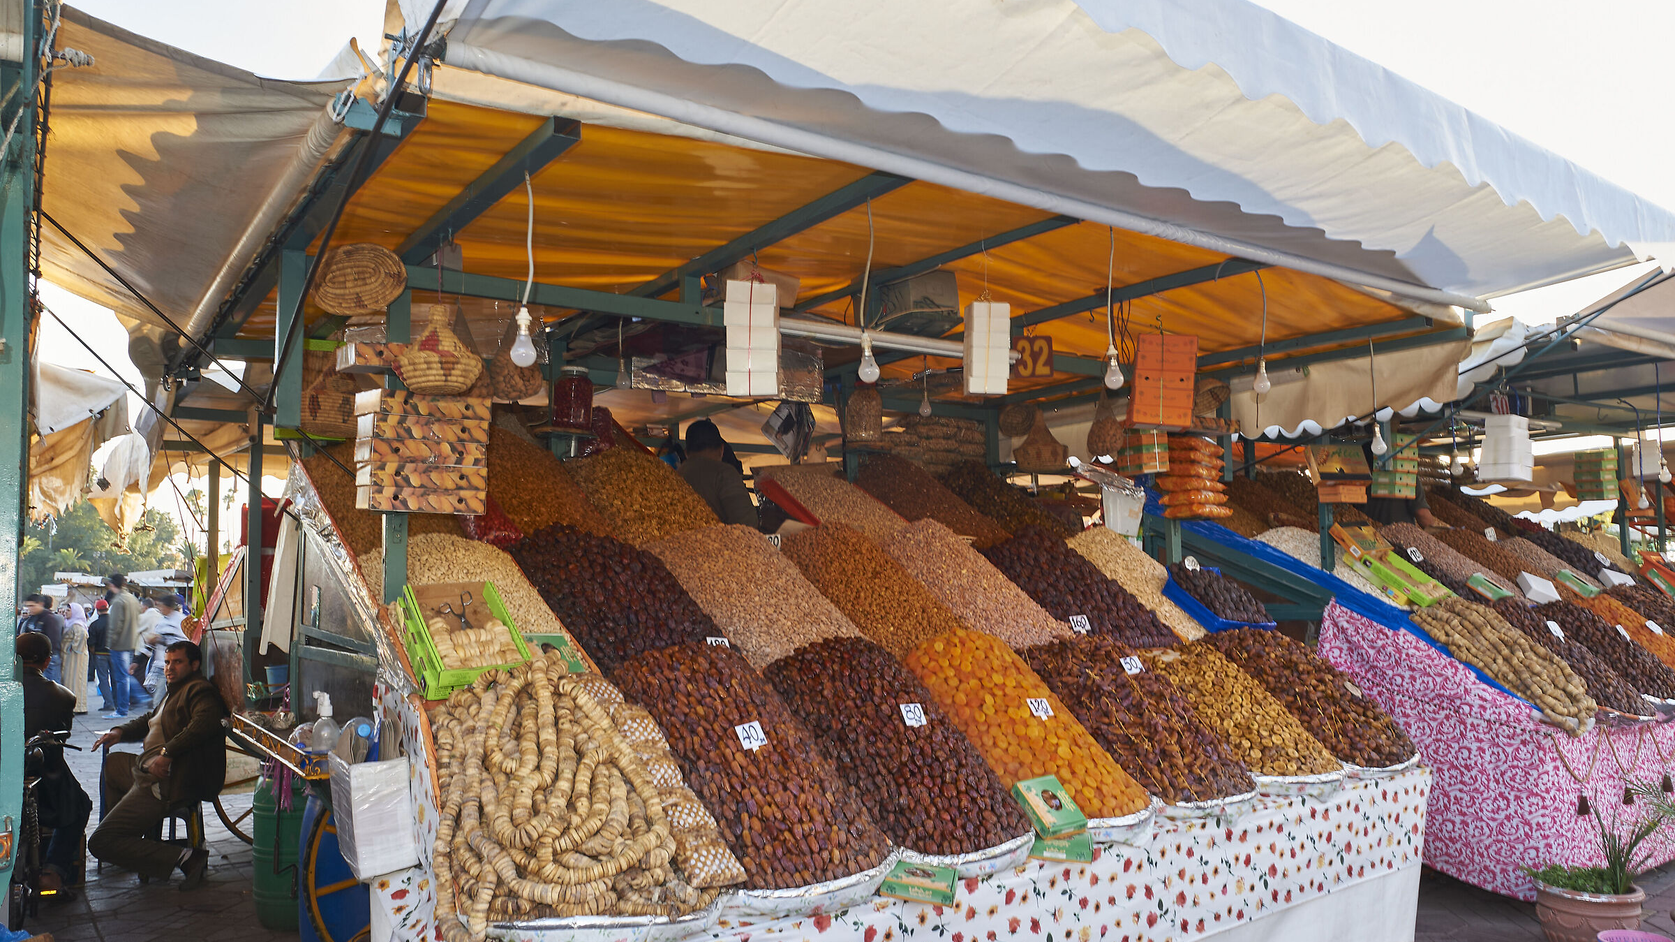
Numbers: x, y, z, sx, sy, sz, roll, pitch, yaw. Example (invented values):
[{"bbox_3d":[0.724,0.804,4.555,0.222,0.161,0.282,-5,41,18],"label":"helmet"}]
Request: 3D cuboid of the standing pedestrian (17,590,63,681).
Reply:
[{"bbox_3d":[-9.749,2.314,14.800,0.500,1.670,0.400,-4,-5,40],"label":"standing pedestrian"}]

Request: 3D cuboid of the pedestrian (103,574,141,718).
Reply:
[{"bbox_3d":[-8.712,2.123,14.700,0.400,1.750,0.480,0,-4,0],"label":"pedestrian"}]

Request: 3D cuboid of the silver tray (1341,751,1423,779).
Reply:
[{"bbox_3d":[2.001,1.175,4.745,0.540,0.100,0.520,2,-6,-38],"label":"silver tray"}]

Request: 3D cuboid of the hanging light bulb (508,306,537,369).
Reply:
[{"bbox_3d":[-0.733,-0.311,2.820,0.062,0.143,0.062,0,-4,0],"label":"hanging light bulb"}]

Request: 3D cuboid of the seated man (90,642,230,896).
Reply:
[{"bbox_3d":[-3.508,1.518,6.250,0.570,1.280,0.740,-4,-6,44],"label":"seated man"}]

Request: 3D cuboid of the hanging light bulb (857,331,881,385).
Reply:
[{"bbox_3d":[0.086,-0.306,3.290,0.061,0.140,0.061,0,-4,0],"label":"hanging light bulb"}]

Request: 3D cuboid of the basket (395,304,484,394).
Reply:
[{"bbox_3d":[-1.053,-0.322,3.200,0.240,0.225,0.240,0,-4,0],"label":"basket"}]

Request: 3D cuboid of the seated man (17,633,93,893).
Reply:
[{"bbox_3d":[-3.893,1.439,5.950,0.600,1.300,0.750,3,-5,-40],"label":"seated man"}]

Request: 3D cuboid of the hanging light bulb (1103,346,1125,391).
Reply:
[{"bbox_3d":[0.850,-0.316,3.720,0.061,0.137,0.061,0,-4,0],"label":"hanging light bulb"}]

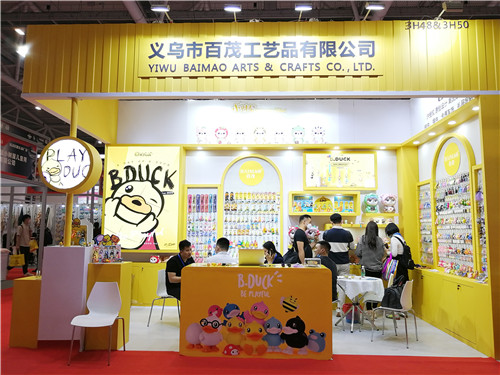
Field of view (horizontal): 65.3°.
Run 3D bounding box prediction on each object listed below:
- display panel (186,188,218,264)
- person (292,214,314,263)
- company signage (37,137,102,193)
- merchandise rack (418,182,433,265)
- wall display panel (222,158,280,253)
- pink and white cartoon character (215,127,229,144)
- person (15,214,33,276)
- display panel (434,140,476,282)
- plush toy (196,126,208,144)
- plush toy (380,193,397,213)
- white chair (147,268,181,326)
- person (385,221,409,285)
[{"bbox_3d":[-0.980,0.716,7.837,0.700,1.540,0.100,0,-6,2],"label":"display panel"},{"bbox_3d":[0.970,1.342,6.746,0.420,1.730,0.500,0,-6,-1],"label":"person"},{"bbox_3d":[-2.274,-0.268,4.960,0.680,0.690,0.290,0,-6,4],"label":"company signage"},{"bbox_3d":[3.116,0.638,6.878,0.120,1.510,0.640,0,-6,2],"label":"merchandise rack"},{"bbox_3d":[0.039,0.404,7.635,1.200,2.130,0.100,0,-6,2],"label":"wall display panel"},{"bbox_3d":[-0.579,-1.046,7.921,0.270,0.380,0.200,0,-6,2],"label":"pink and white cartoon character"},{"bbox_3d":[-6.881,1.800,11.943,0.450,1.820,0.500,-1,-7,14],"label":"person"},{"bbox_3d":[3.168,0.242,6.132,0.100,2.130,1.220,0,-6,2],"label":"display panel"},{"bbox_3d":[-0.939,-1.012,7.707,0.240,0.340,0.200,0,-6,2],"label":"plush toy"},{"bbox_3d":[2.655,0.308,7.463,0.300,0.370,0.260,-1,-6,7],"label":"plush toy"},{"bbox_3d":[-1.218,1.695,6.013,0.530,0.800,0.480,-1,-6,9],"label":"white chair"},{"bbox_3d":[2.453,1.384,6.558,0.420,1.590,0.440,-4,-7,32],"label":"person"}]

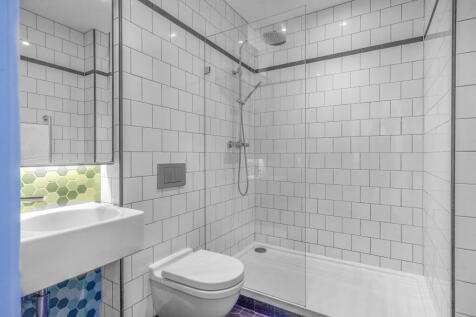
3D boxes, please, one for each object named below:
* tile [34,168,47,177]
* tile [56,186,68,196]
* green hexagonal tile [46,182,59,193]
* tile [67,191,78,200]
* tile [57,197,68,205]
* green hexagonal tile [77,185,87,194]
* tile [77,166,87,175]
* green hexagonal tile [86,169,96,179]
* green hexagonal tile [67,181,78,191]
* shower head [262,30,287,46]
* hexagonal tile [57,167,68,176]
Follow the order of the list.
[{"bbox_3d":[-0.923,0.067,1.116,0.008,0.049,0.057,0,1,30],"label":"tile"},{"bbox_3d":[-0.878,0.167,1.197,0.008,0.049,0.057,0,1,30],"label":"tile"},{"bbox_3d":[-0.900,0.142,1.157,0.008,0.049,0.057,0,1,30],"label":"green hexagonal tile"},{"bbox_3d":[-0.855,0.191,1.237,0.008,0.049,0.057,0,1,30],"label":"tile"},{"bbox_3d":[-0.878,0.217,1.198,0.008,0.049,0.057,0,1,30],"label":"tile"},{"bbox_3d":[-0.833,0.165,1.276,0.008,0.049,0.057,0,1,30],"label":"green hexagonal tile"},{"bbox_3d":[-0.833,0.064,1.274,0.008,0.049,0.057,0,1,30],"label":"tile"},{"bbox_3d":[-0.811,0.088,1.314,0.008,0.049,0.057,0,1,30],"label":"green hexagonal tile"},{"bbox_3d":[-0.856,0.141,1.236,0.008,0.049,0.057,0,1,30],"label":"green hexagonal tile"},{"bbox_3d":[0.321,-1.045,2.074,0.205,0.040,0.205,12,7,29],"label":"shower head"},{"bbox_3d":[-0.878,0.065,1.195,0.008,0.049,0.057,0,1,30],"label":"hexagonal tile"}]

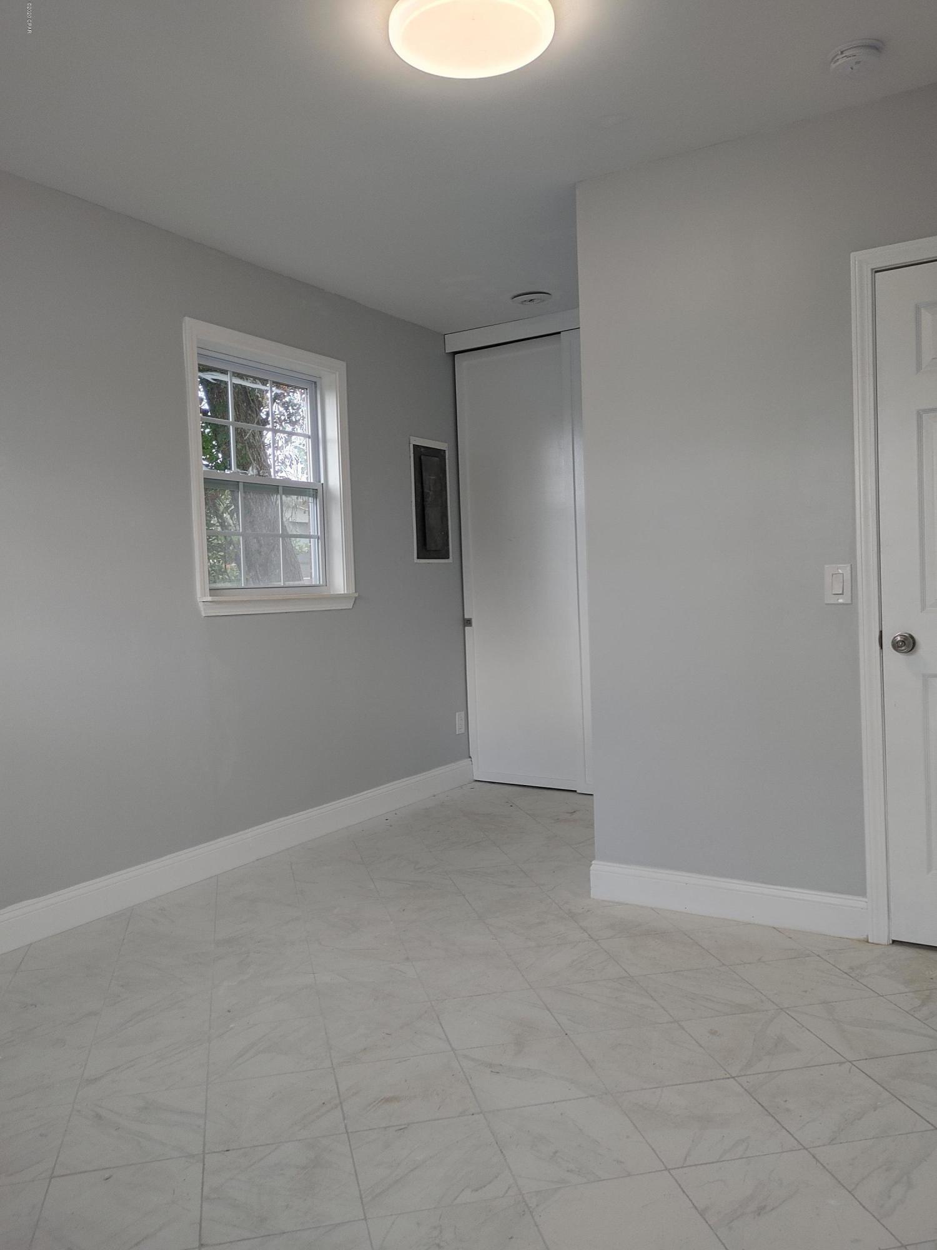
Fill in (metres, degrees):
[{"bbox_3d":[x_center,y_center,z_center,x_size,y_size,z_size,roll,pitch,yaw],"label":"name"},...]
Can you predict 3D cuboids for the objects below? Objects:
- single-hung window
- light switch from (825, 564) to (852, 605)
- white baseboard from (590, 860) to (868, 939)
[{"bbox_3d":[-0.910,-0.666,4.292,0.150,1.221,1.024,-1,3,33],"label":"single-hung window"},{"bbox_3d":[1.165,-0.127,2.958,0.078,0.123,0.012,-1,3,33],"label":"light switch"},{"bbox_3d":[0.858,0.934,3.218,0.954,0.139,0.017,-1,3,33],"label":"white baseboard"}]

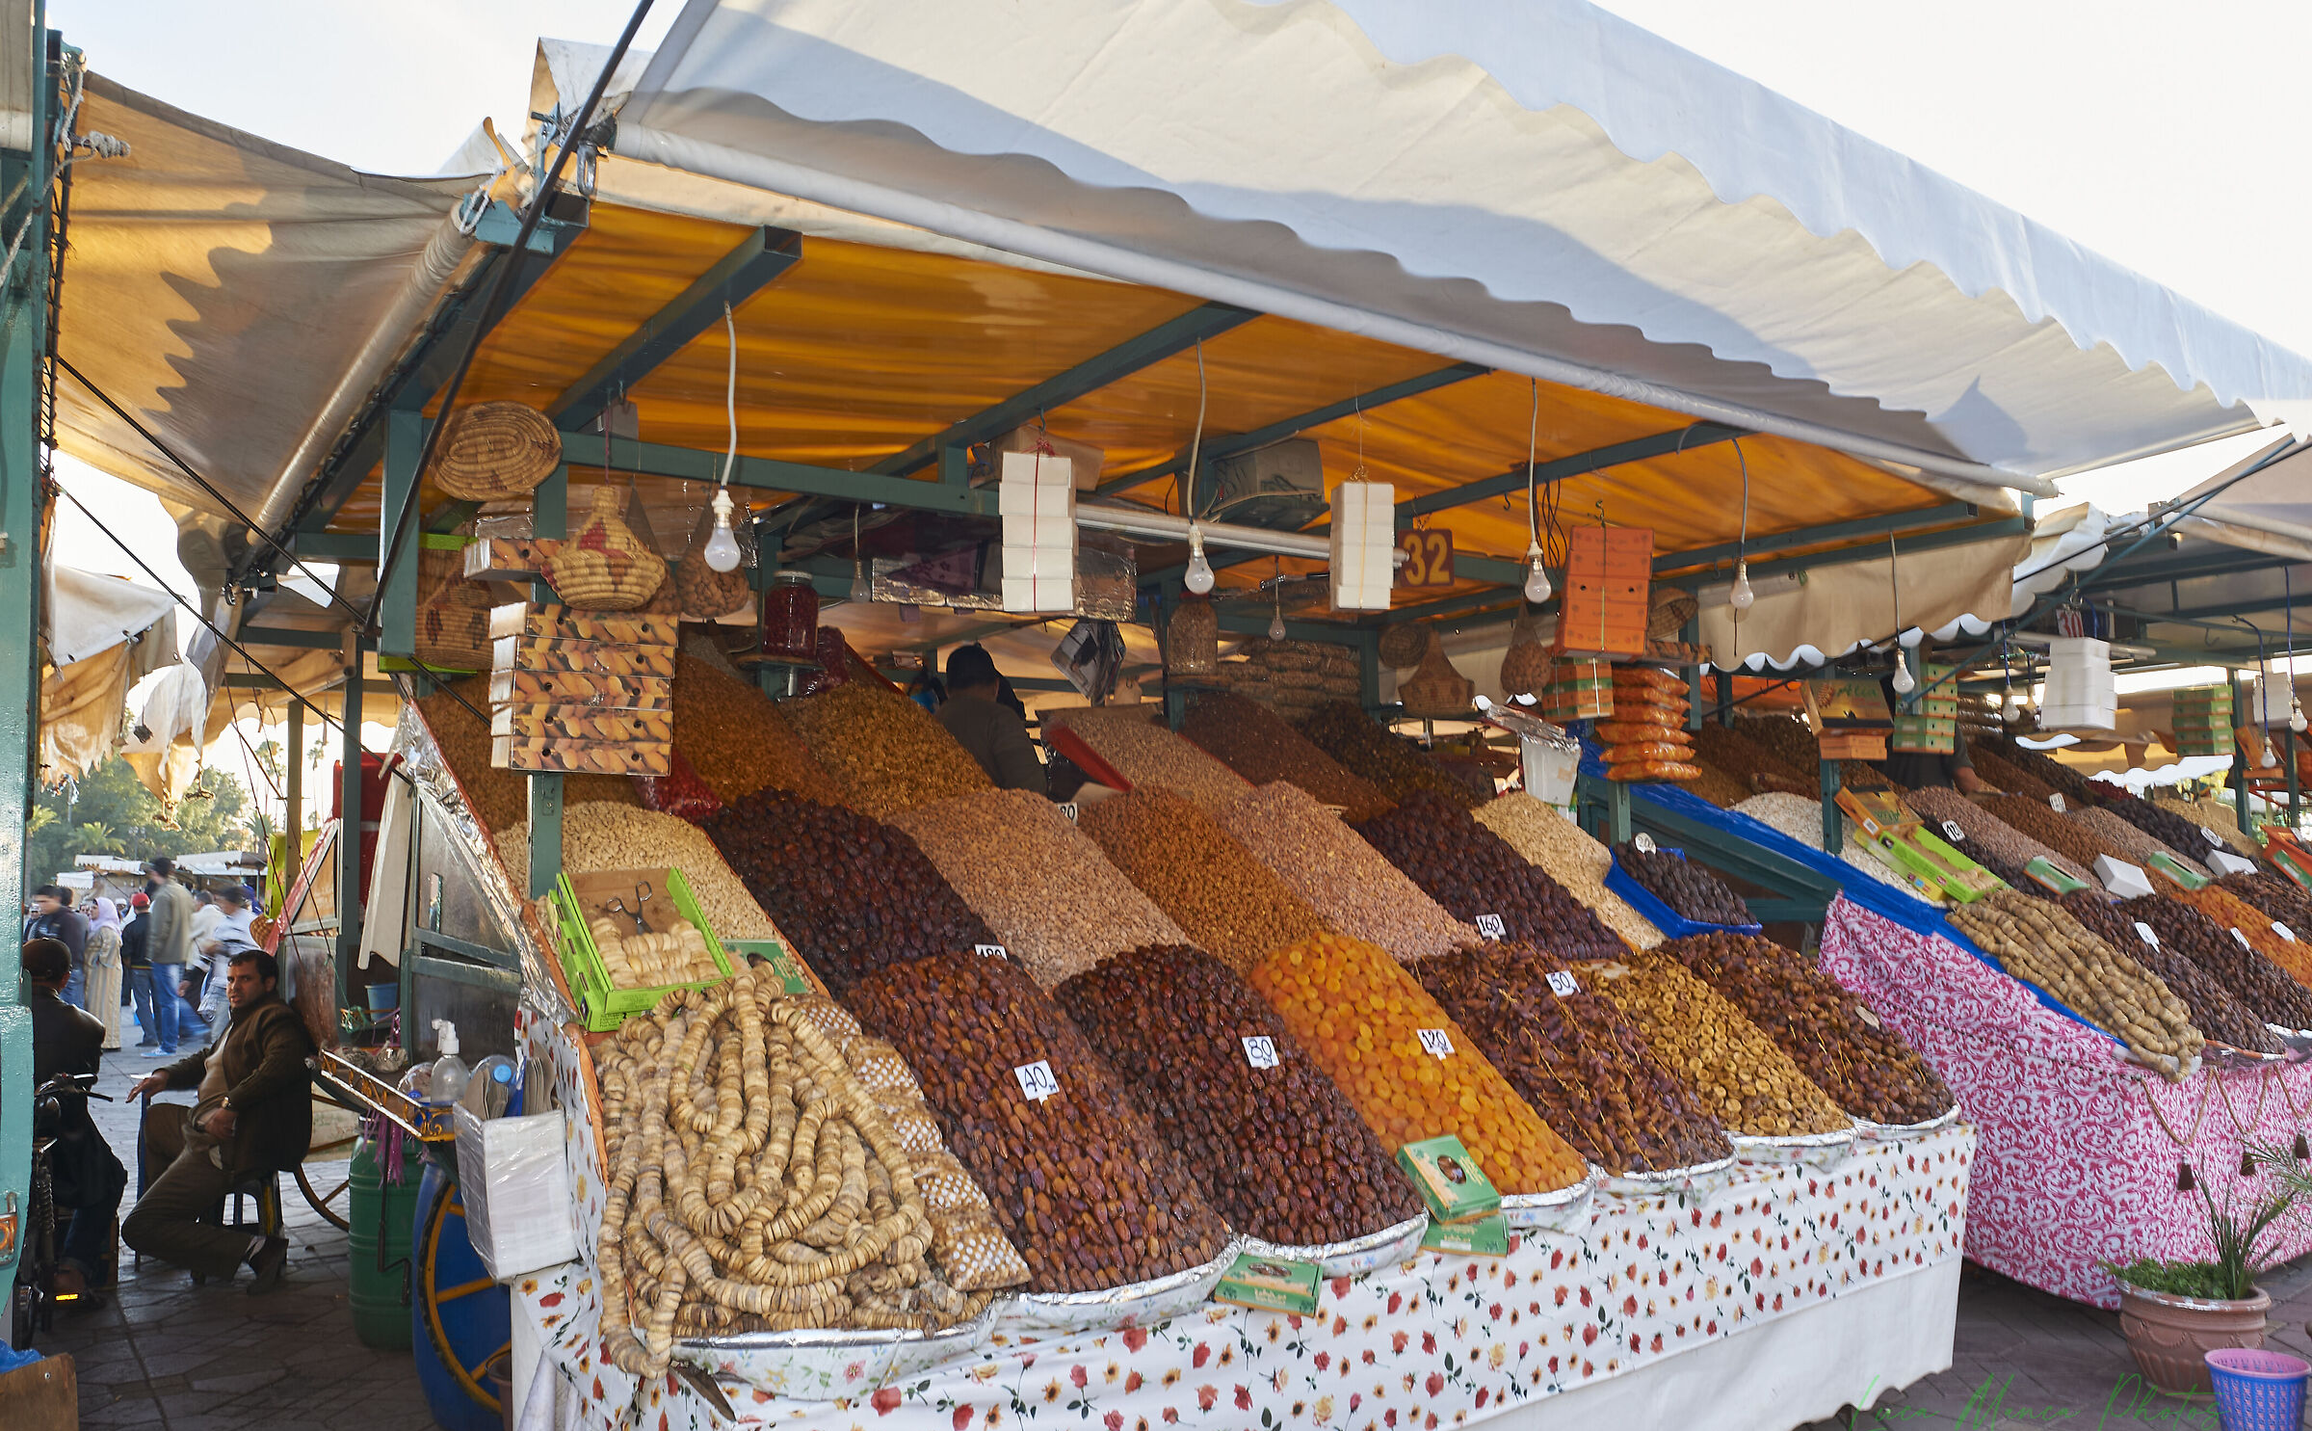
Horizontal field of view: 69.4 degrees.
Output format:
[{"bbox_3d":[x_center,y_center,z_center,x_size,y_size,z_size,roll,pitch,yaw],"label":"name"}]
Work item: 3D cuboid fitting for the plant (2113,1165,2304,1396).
[{"bbox_3d":[3.029,1.630,4.820,0.520,0.650,0.500,0,-4,0],"label":"plant"}]

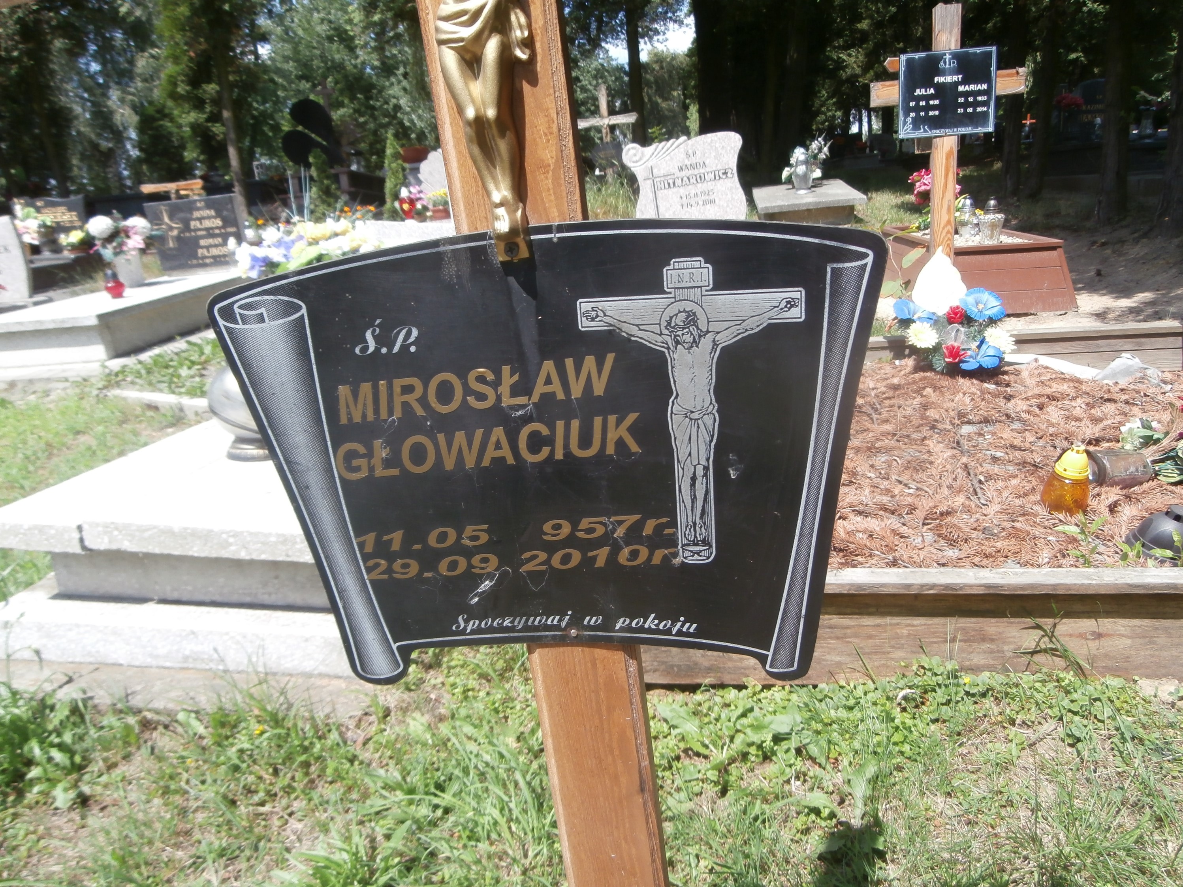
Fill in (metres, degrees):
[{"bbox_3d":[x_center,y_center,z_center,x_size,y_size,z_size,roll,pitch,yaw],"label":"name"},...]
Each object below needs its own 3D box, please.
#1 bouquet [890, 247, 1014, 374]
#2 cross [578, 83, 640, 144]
[{"bbox_3d":[1.270,-0.465,2.900,0.420,0.400,0.280,-2,18,16],"label":"bouquet"},{"bbox_3d":[0.186,-2.860,8.300,0.650,1.400,0.100,-5,18,9],"label":"cross"}]

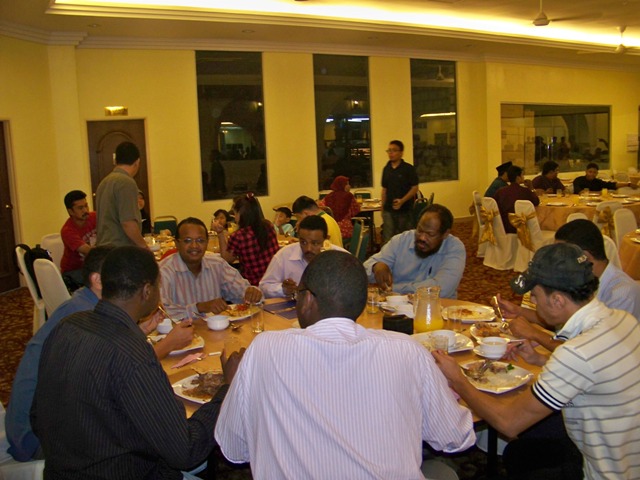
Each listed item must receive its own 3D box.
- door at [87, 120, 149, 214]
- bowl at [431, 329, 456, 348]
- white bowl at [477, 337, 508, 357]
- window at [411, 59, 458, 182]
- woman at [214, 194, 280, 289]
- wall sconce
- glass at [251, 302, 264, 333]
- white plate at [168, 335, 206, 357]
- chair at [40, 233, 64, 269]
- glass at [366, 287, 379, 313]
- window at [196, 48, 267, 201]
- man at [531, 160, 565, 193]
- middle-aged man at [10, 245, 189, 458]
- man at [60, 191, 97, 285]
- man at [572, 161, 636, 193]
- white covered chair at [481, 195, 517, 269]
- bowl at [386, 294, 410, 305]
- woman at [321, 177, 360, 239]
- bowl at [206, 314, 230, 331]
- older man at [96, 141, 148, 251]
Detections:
[{"bbox_3d":[-2.985,-0.715,9.202,0.900,2.140,0.070,-7,9,-28],"label":"door"},{"bbox_3d":[0.484,0.394,2.370,0.100,0.052,0.100,-2,8,0],"label":"bowl"},{"bbox_3d":[0.646,0.400,2.260,0.100,0.052,0.100,-2,8,0],"label":"white bowl"},{"bbox_3d":[2.247,-2.312,11.873,1.150,2.380,0.100,-7,9,-28],"label":"window"},{"bbox_3d":[-0.582,0.260,4.819,0.500,1.240,0.680,-7,9,-30],"label":"woman"},{"bbox_3d":[-3.067,-1.943,9.237,0.334,0.134,0.100,-7,9,-27],"label":"wall sconce"},{"bbox_3d":[-0.283,0.353,2.760,0.060,0.123,0.060,-2,8,0],"label":"glass"},{"bbox_3d":[-0.600,0.438,2.570,0.250,0.022,0.250,-7,9,-27],"label":"white plate"},{"bbox_3d":[-2.242,0.415,5.671,0.560,0.930,0.450,-1,8,9],"label":"chair"},{"bbox_3d":[0.261,0.298,2.980,0.060,0.122,0.060,-2,8,0],"label":"glass"},{"bbox_3d":[-1.442,-1.898,10.171,1.155,2.410,0.120,-7,9,-27],"label":"window"},{"bbox_3d":[3.620,-0.524,9.228,0.700,1.290,0.500,4,10,38],"label":"man"},{"bbox_3d":[-0.873,0.647,2.531,0.740,1.240,0.520,-7,9,-30],"label":"middle-aged man"},{"bbox_3d":[-1.890,0.208,5.343,0.750,1.300,0.520,2,9,30],"label":"man"},{"bbox_3d":[4.357,-0.564,9.391,0.920,1.260,0.650,-1,8,8],"label":"man"},{"bbox_3d":[2.434,-0.123,7.782,0.550,0.910,0.450,-4,8,-10],"label":"white covered chair"},{"bbox_3d":[0.406,0.335,3.166,0.113,0.052,0.113,-2,8,0],"label":"bowl"},{"bbox_3d":[0.392,-0.159,7.667,0.480,1.280,0.720,4,10,36],"label":"woman"},{"bbox_3d":[-0.491,0.413,2.949,0.109,0.054,0.109,-2,8,0],"label":"bowl"},{"bbox_3d":[-1.617,0.063,5.049,0.470,1.750,0.340,4,10,36],"label":"older man"}]

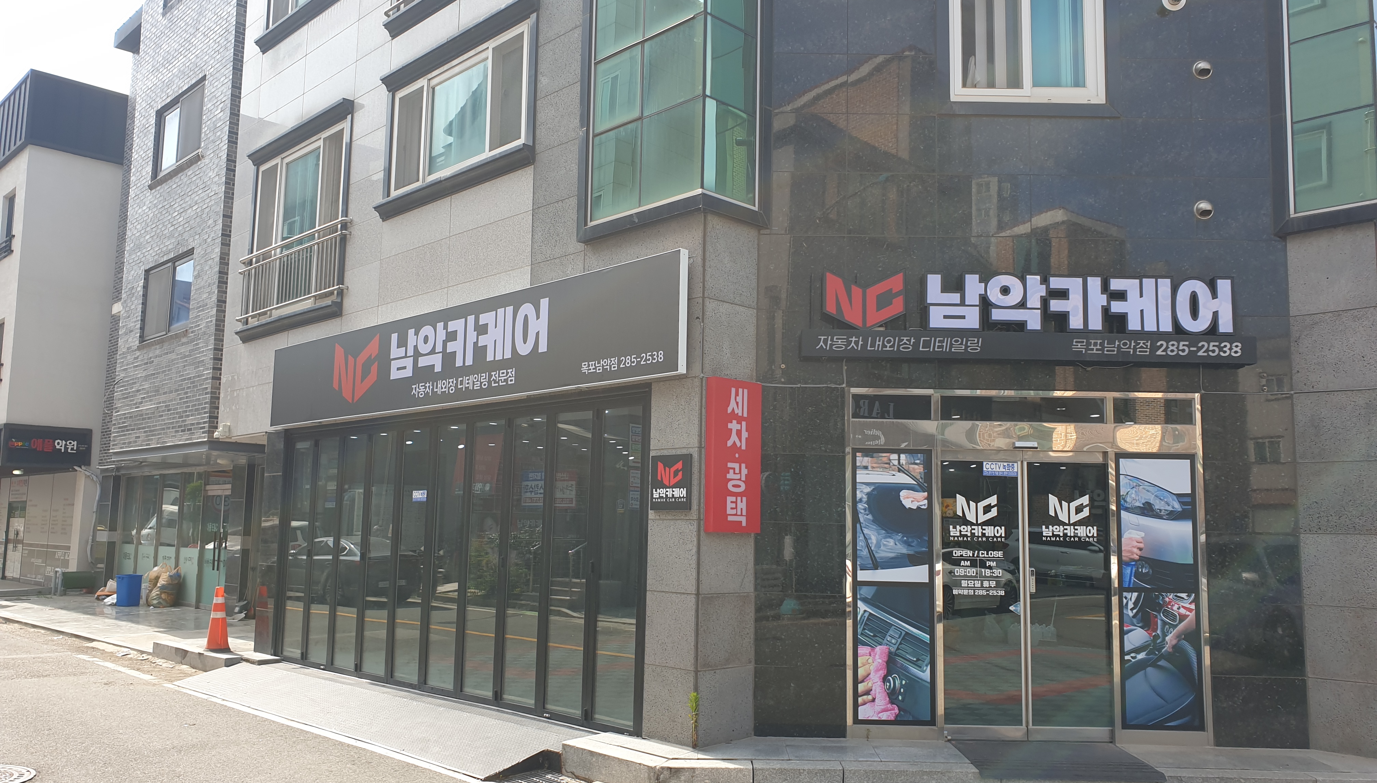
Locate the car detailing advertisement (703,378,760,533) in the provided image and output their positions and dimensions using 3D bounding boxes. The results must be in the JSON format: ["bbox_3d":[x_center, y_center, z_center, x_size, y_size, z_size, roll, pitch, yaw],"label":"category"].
[{"bbox_3d":[0.322,0.455,7.255,0.080,1.066,0.488,-6,-10,44],"label":"car detailing advertisement"}]

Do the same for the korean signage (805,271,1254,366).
[{"bbox_3d":[2.505,-0.534,7.695,3.299,0.662,0.160,1,-7,1],"label":"korean signage"}]

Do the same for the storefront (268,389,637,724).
[{"bbox_3d":[-2.421,1.430,9.527,5.979,2.442,0.120,-6,-10,44],"label":"storefront"}]

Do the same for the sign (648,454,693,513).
[{"bbox_3d":[-0.114,0.645,7.291,0.397,0.386,0.040,-6,-10,45],"label":"sign"}]

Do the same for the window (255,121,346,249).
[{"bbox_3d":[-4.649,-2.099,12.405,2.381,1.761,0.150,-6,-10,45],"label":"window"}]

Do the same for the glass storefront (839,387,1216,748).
[{"bbox_3d":[2.465,1.259,7.596,2.599,2.525,0.130,1,-7,1],"label":"glass storefront"}]

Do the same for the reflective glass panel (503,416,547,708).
[{"bbox_3d":[-1.334,1.369,8.459,0.474,2.338,0.050,-6,-10,44],"label":"reflective glass panel"}]

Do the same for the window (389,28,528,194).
[{"bbox_3d":[-2.220,-2.620,9.862,2.279,1.117,0.130,-6,-10,44],"label":"window"}]

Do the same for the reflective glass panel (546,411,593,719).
[{"bbox_3d":[-0.917,1.332,8.133,0.456,2.326,0.050,-6,-10,45],"label":"reflective glass panel"}]

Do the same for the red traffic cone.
[{"bbox_3d":[-5.497,2.666,12.154,0.300,0.715,0.300,-6,-10,45],"label":"red traffic cone"}]

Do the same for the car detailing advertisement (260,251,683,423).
[{"bbox_3d":[-2.377,-0.305,9.541,6.586,0.888,0.090,-6,-10,44],"label":"car detailing advertisement"}]

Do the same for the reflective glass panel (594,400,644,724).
[{"bbox_3d":[-0.506,1.283,7.726,0.445,2.337,0.050,-6,-10,45],"label":"reflective glass panel"}]

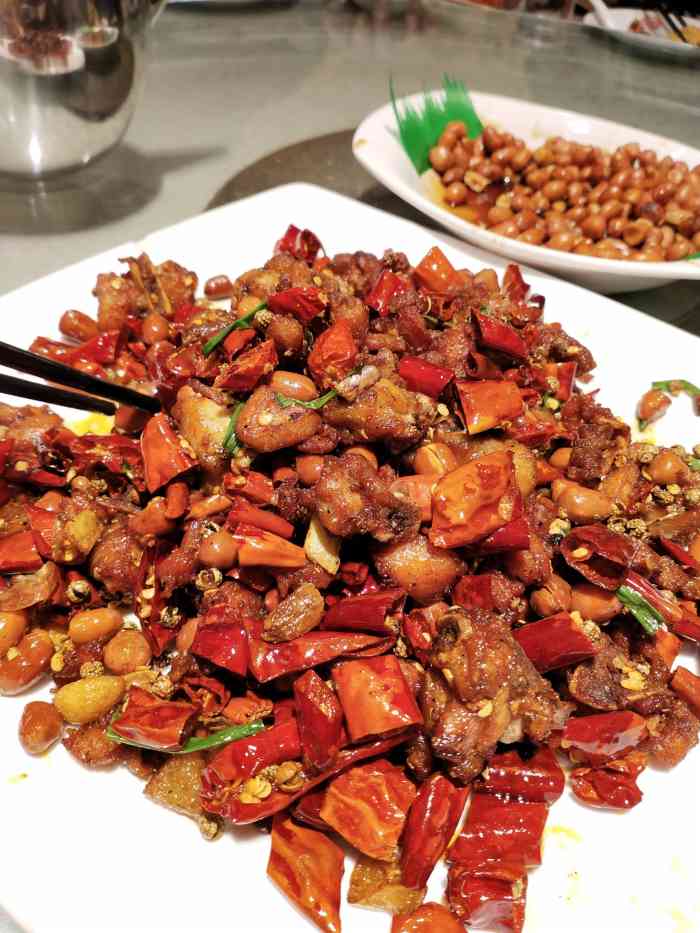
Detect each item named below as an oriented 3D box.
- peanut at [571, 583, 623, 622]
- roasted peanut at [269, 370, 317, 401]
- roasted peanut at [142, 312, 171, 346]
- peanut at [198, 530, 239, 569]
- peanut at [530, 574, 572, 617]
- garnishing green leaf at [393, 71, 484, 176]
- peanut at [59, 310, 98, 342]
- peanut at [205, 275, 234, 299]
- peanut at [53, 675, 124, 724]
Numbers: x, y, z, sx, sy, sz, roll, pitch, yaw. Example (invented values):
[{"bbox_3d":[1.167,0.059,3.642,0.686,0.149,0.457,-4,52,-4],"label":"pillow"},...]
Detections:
[{"bbox_3d":[0.062,0.034,0.204,0.013,0.009,0.010,10,50,13],"label":"peanut"},{"bbox_3d":[-0.018,-0.024,0.250,0.016,0.010,0.010,13,44,14],"label":"roasted peanut"},{"bbox_3d":[-0.069,-0.050,0.288,0.010,0.009,0.013,4,69,4],"label":"roasted peanut"},{"bbox_3d":[-0.034,0.022,0.213,0.012,0.009,0.010,22,46,22],"label":"peanut"},{"bbox_3d":[0.052,0.033,0.209,0.013,0.010,0.010,-28,49,-28],"label":"peanut"},{"bbox_3d":[0.054,-0.202,0.478,0.018,0.053,0.060,13,40,44],"label":"garnishing green leaf"},{"bbox_3d":[-0.097,-0.050,0.290,0.017,0.009,0.009,32,50,21],"label":"peanut"},{"bbox_3d":[-0.055,-0.076,0.343,0.012,0.009,0.010,-5,41,-6],"label":"peanut"},{"bbox_3d":[-0.060,0.054,0.187,0.016,0.010,0.010,-16,44,-17],"label":"peanut"}]

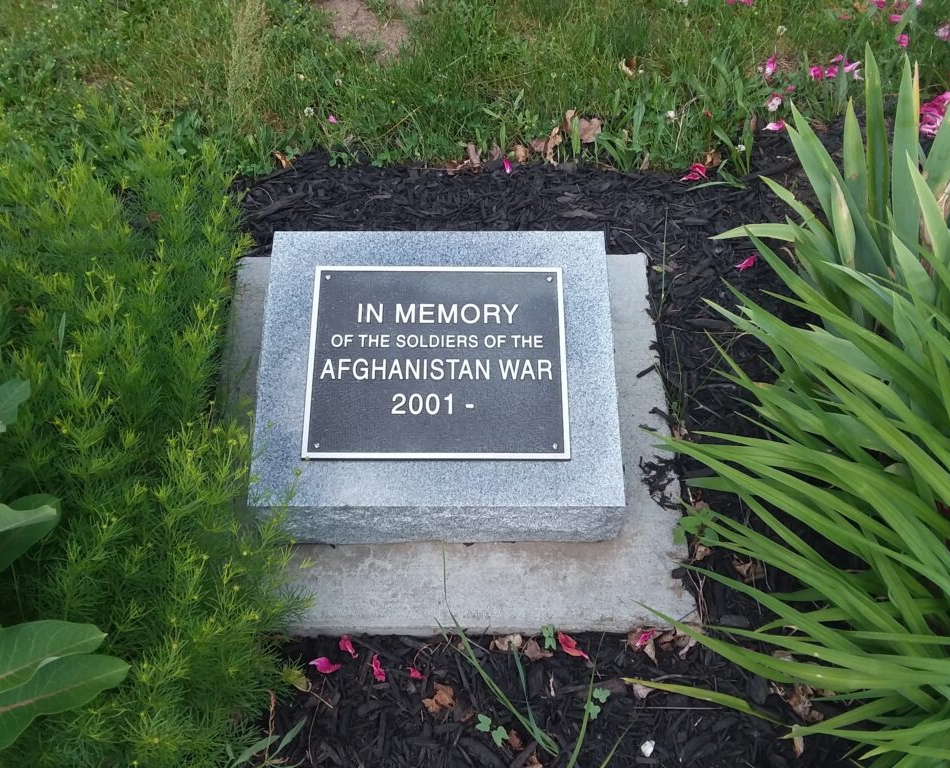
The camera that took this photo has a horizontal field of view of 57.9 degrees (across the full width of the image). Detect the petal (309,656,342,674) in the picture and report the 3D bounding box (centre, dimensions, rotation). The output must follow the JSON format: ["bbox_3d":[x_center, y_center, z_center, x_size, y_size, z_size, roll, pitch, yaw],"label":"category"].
[{"bbox_3d":[-0.219,0.413,1.258,0.047,0.014,0.023,8,60,4],"label":"petal"}]

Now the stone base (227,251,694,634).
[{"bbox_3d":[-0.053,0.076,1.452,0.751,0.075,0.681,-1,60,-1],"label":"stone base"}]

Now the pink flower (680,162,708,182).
[{"bbox_3d":[0.441,-0.425,1.724,0.058,0.022,0.034,-5,60,-3],"label":"pink flower"}]

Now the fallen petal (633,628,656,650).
[{"bbox_3d":[0.253,0.377,1.271,0.038,0.015,0.015,-35,66,-19],"label":"fallen petal"}]

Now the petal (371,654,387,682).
[{"bbox_3d":[-0.140,0.417,1.256,0.017,0.014,0.039,-20,62,-12],"label":"petal"}]

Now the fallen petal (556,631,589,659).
[{"bbox_3d":[0.144,0.387,1.271,0.057,0.014,0.020,39,67,19],"label":"fallen petal"}]

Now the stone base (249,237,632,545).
[{"bbox_3d":[-0.054,0.001,1.334,0.520,0.205,0.440,0,60,-1],"label":"stone base"}]

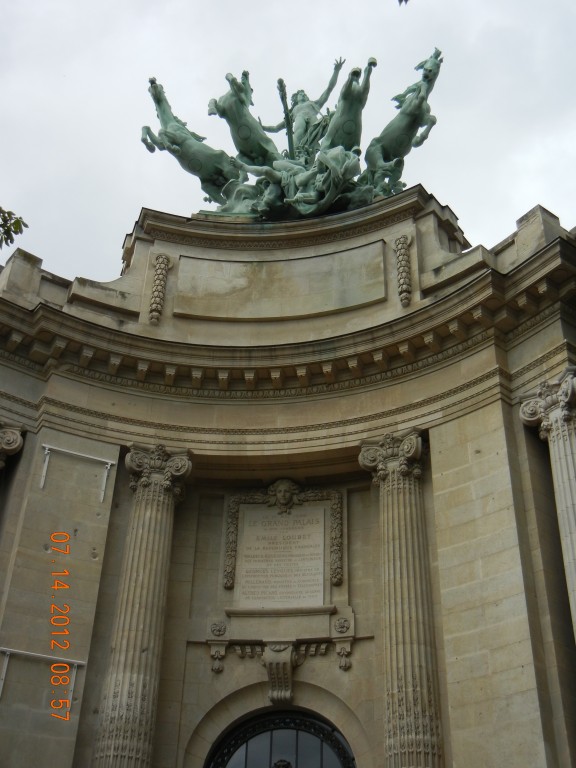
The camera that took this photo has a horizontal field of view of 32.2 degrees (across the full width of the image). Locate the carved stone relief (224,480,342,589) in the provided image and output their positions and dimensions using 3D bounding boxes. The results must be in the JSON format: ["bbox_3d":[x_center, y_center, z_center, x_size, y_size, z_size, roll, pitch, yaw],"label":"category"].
[{"bbox_3d":[-0.085,3.887,25.945,3.039,3.035,0.480,-4,-37,8],"label":"carved stone relief"}]

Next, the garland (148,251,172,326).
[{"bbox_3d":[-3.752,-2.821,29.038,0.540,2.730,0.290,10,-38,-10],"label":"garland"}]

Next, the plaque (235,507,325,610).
[{"bbox_3d":[-0.129,4.431,25.847,2.164,2.849,0.120,-4,-37,8],"label":"plaque"}]

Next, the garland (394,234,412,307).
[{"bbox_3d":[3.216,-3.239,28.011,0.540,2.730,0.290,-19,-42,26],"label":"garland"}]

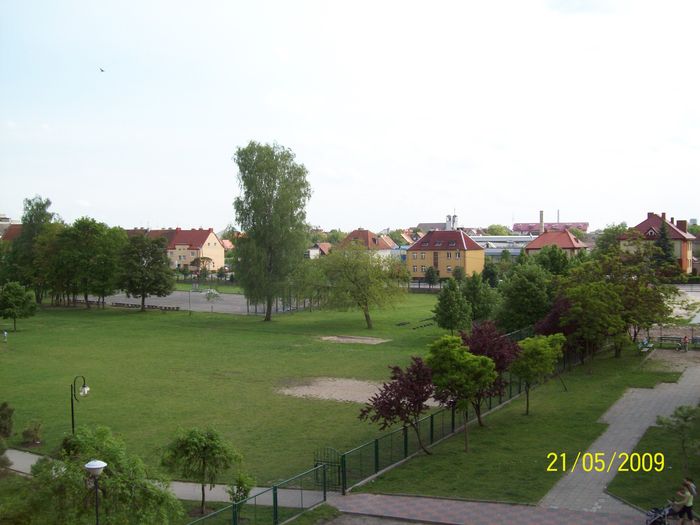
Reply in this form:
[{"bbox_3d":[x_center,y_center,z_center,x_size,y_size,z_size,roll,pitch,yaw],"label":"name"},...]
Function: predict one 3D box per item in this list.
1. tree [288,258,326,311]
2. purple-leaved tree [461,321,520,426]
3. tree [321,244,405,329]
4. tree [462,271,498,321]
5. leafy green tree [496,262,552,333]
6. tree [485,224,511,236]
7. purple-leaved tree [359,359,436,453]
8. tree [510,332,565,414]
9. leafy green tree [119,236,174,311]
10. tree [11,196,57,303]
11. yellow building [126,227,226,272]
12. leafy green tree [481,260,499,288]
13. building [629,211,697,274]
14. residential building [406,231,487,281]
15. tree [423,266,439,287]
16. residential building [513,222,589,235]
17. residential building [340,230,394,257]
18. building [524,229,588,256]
[{"bbox_3d":[-5.612,2.975,96.126,5.018,7.007,5.018,0,2,0],"label":"tree"},{"bbox_3d":[7.006,5.521,36.174,3.031,5.293,3.031,0,2,0],"label":"purple-leaved tree"},{"bbox_3d":[1.543,2.792,85.114,9.810,9.790,9.320,-1,1,1],"label":"tree"},{"bbox_3d":[14.427,3.826,80.623,4.105,5.891,4.105,0,3,10],"label":"tree"},{"bbox_3d":[16.790,3.622,70.131,5.409,7.253,5.409,0,3,13],"label":"leafy green tree"},{"bbox_3d":[58.902,-6.609,290.199,11.150,17.060,10.600,-1,1,11],"label":"tree"},{"bbox_3d":[2.011,6.190,31.492,3.288,4.265,3.100,0,2,0],"label":"purple-leaved tree"},{"bbox_3d":[10.649,6.316,41.252,3.060,4.480,2.960,-1,1,14],"label":"tree"},{"bbox_3d":[-27.780,1.405,98.800,7.348,10.404,7.348,-2,3,-16],"label":"leafy green tree"},{"bbox_3d":[-48.247,-1.837,110.946,7.036,16.392,7.036,-2,3,-23],"label":"tree"},{"bbox_3d":[-55.725,-4.202,227.391,36.000,12.200,10.500,1,2,34],"label":"yellow building"},{"bbox_3d":[26.468,2.326,138.125,3.415,5.412,3.415,0,2,0],"label":"leafy green tree"},{"bbox_3d":[61.461,-3.472,145.694,13.300,12.400,12.500,1,3,34],"label":"building"},{"bbox_3d":[24.467,-1.773,186.000,16.300,12.700,10.300,0,2,33],"label":"residential building"},{"bbox_3d":[15.165,2.874,137.140,3.100,4.243,3.100,0,2,0],"label":"tree"},{"bbox_3d":[110.119,-12.597,399.803,41.000,18.500,14.000,1,2,34],"label":"residential building"},{"bbox_3d":[2.724,-2.147,171.090,10.500,11.300,10.000,1,2,34],"label":"residential building"},{"bbox_3d":[50.362,-2.334,177.854,12.500,11.300,10.500,1,2,34],"label":"building"}]

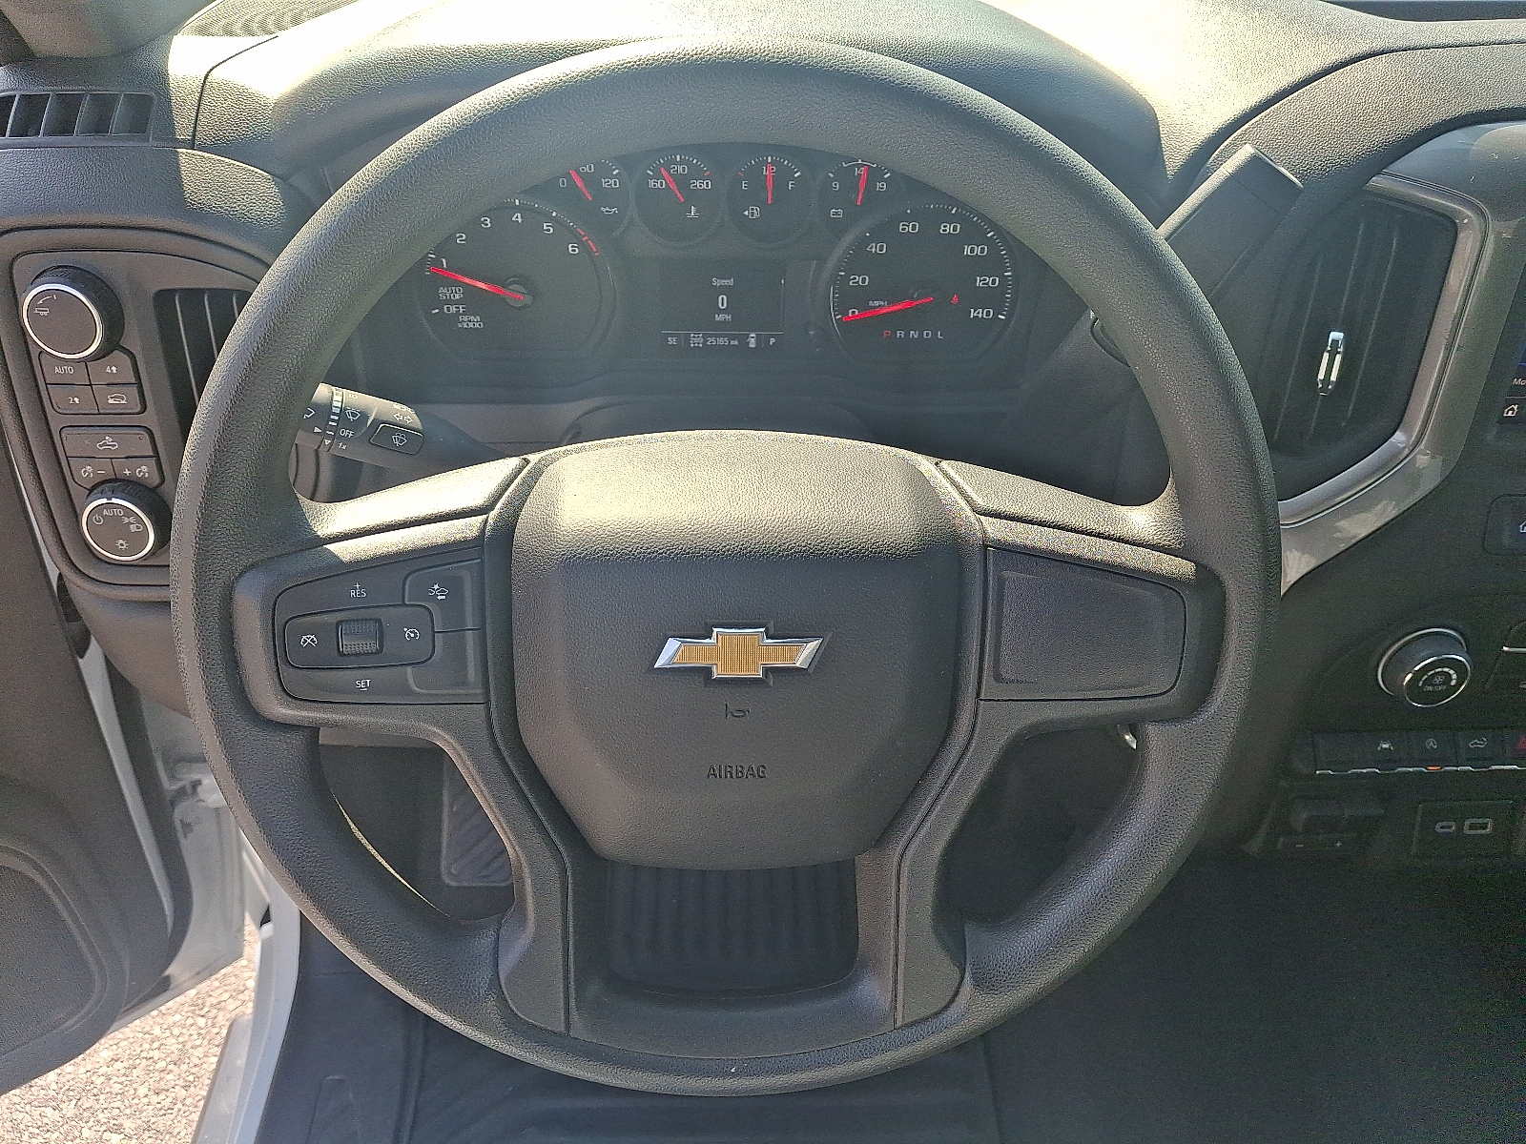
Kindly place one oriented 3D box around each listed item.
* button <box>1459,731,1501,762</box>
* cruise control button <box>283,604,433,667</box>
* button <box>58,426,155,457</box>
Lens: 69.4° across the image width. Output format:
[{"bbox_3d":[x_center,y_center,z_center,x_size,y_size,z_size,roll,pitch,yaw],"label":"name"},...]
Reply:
[{"bbox_3d":[0.407,0.097,0.629,0.025,0.019,0.010,1,25,-1],"label":"button"},{"bbox_3d":[-0.144,0.022,0.397,0.051,0.024,0.009,0,16,-3],"label":"cruise control button"},{"bbox_3d":[-0.344,-0.070,0.583,0.045,0.017,0.008,0,26,-2],"label":"button"}]

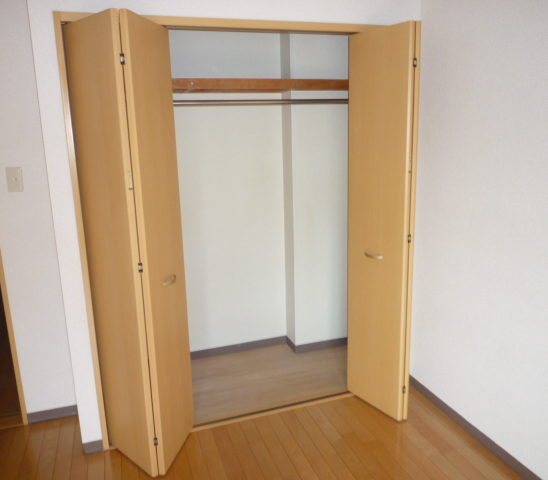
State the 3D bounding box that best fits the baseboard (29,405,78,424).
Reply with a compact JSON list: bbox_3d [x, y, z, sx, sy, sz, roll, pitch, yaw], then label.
[{"bbox_3d":[-1.190,0.961,2.545,0.299,0.056,0.012,-5,12,-17],"label":"baseboard"}]

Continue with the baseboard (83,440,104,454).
[{"bbox_3d":[-0.876,1.010,2.245,0.086,0.056,0.012,-5,12,-17],"label":"baseboard"}]

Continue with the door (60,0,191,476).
[{"bbox_3d":[-0.607,0.073,2.028,0.418,1.931,0.350,-5,12,-17],"label":"door"}]

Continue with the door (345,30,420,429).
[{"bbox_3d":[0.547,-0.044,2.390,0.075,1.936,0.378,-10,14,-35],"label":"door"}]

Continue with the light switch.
[{"bbox_3d":[-1.277,-0.295,2.278,0.070,0.120,0.010,-5,12,-17],"label":"light switch"}]

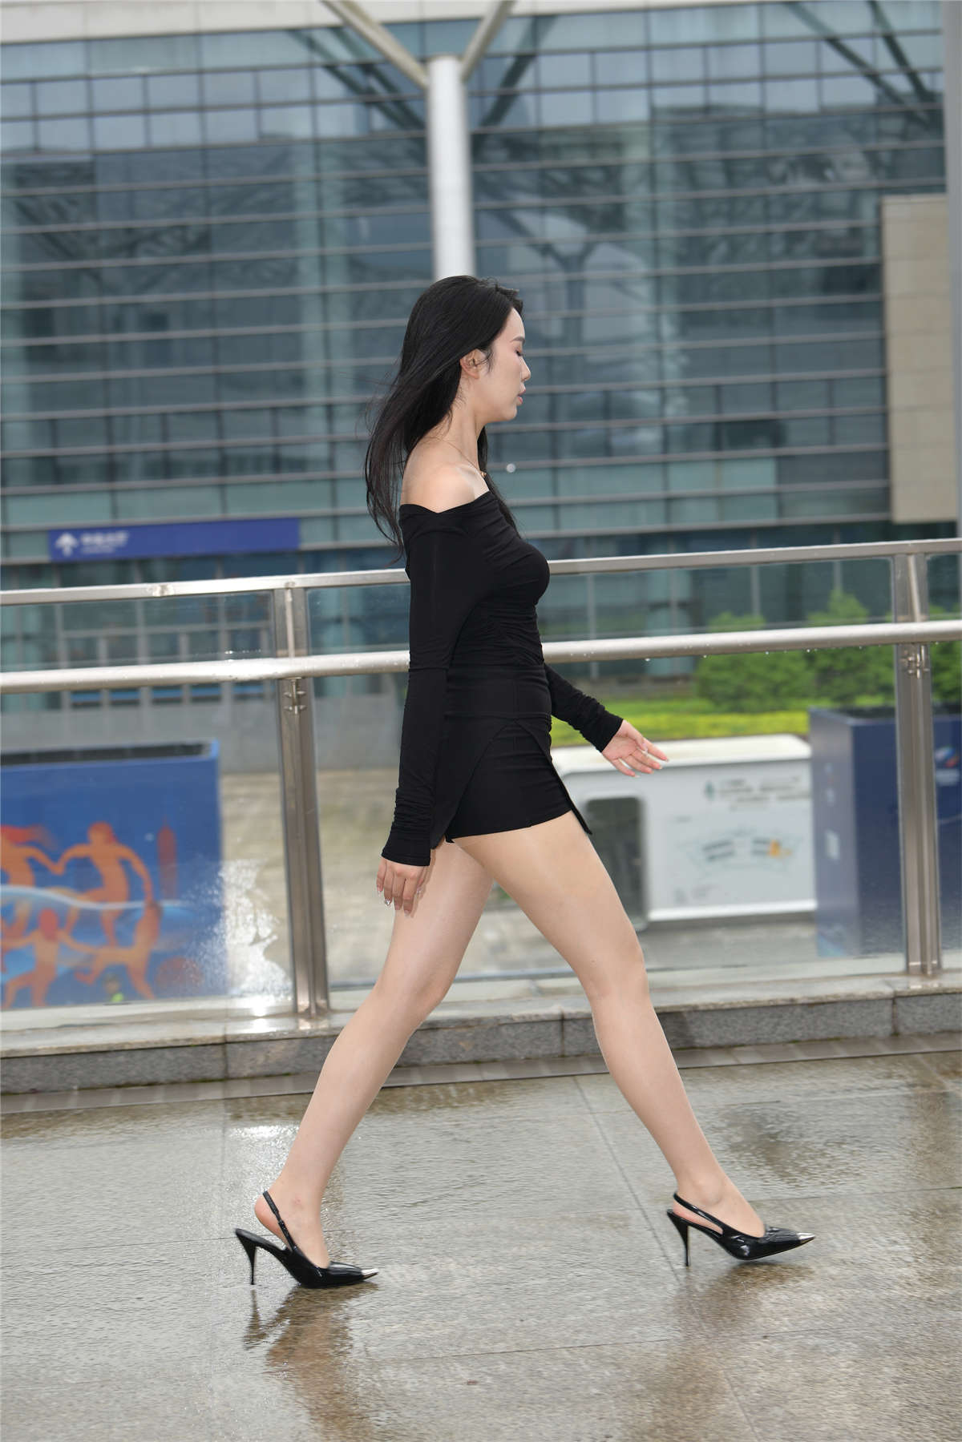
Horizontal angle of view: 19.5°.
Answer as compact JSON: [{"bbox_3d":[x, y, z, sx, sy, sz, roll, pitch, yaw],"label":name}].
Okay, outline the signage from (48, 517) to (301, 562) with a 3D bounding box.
[{"bbox_3d":[-8.284,-4.915,76.000,6.800,0.840,0.200,-3,5,-1],"label":"signage"}]

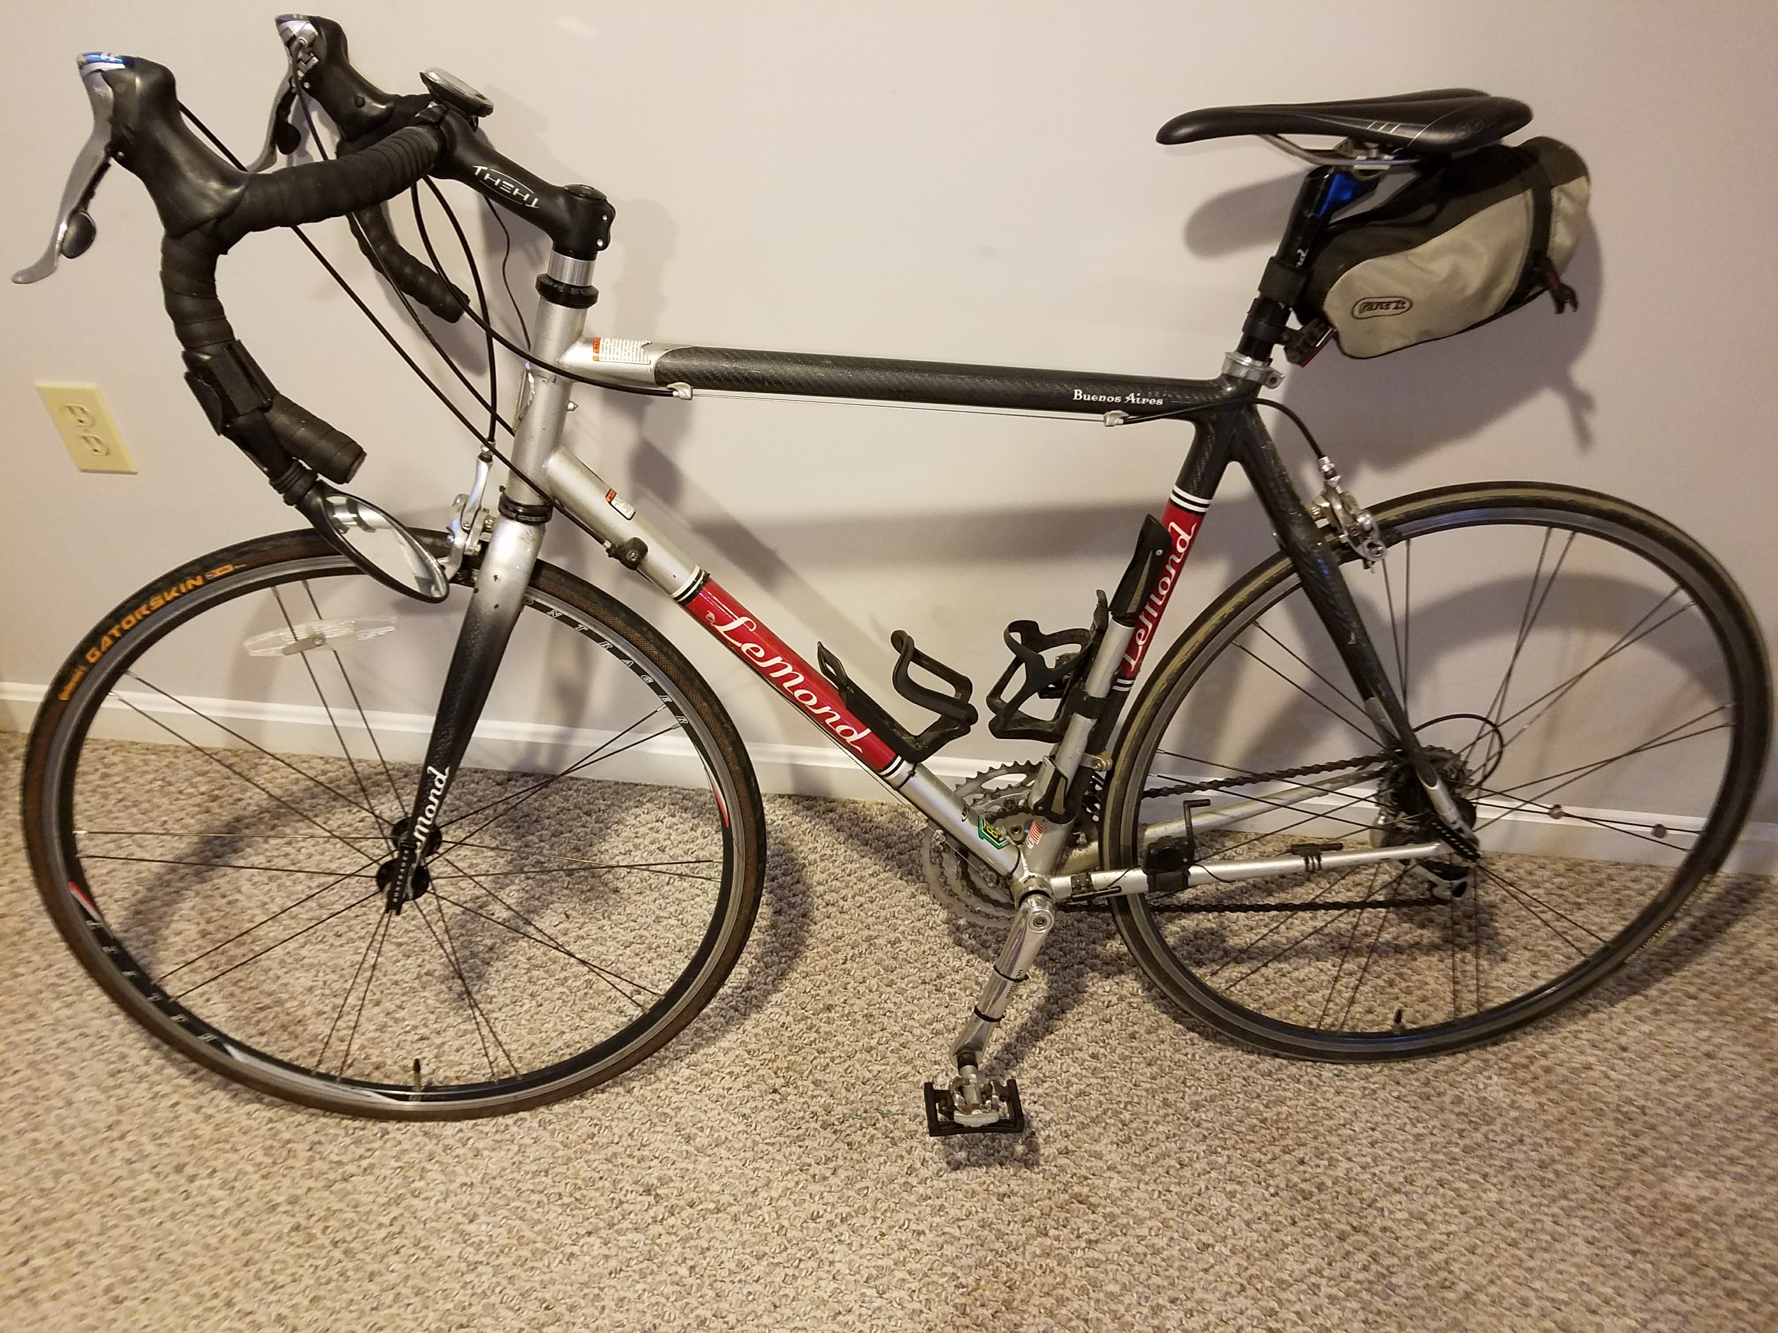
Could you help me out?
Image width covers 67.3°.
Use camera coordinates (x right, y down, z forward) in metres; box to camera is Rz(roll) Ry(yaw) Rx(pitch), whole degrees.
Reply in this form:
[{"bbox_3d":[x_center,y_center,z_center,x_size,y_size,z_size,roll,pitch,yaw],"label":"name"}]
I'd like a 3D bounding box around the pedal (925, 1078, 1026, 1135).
[{"bbox_3d":[0.082,0.416,1.264,0.088,0.028,0.070,-3,27,-3],"label":"pedal"}]

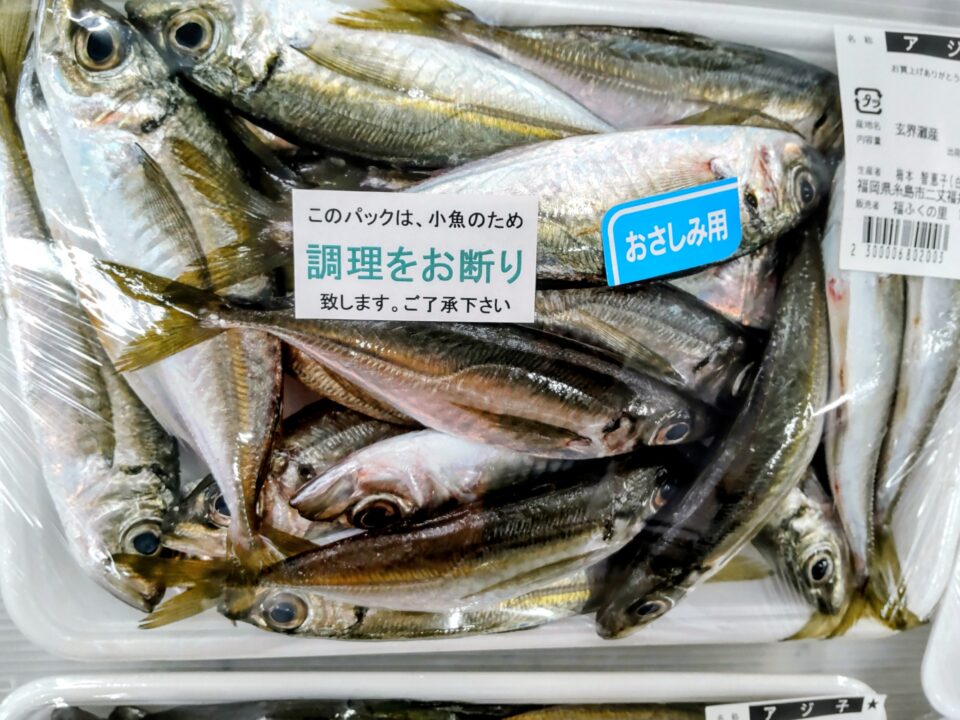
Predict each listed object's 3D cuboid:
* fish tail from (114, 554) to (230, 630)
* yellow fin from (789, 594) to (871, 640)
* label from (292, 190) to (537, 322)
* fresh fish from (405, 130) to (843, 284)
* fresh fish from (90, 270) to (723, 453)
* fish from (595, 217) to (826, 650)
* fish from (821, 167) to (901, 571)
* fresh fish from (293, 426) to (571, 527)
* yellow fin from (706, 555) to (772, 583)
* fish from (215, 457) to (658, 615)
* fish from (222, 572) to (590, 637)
[{"bbox_3d":[-0.098,0.073,0.212,0.037,0.008,0.024,-12,83,0],"label":"fish tail"},{"bbox_3d":[0.114,0.083,0.217,0.029,0.007,0.015,-29,84,0],"label":"yellow fin"},{"bbox_3d":[-0.019,-0.031,0.197,0.072,0.002,0.038,0,91,-1],"label":"label"},{"bbox_3d":[0.012,-0.048,0.209,0.191,0.026,0.045,-3,102,0],"label":"fresh fish"},{"bbox_3d":[-0.021,0.005,0.207,0.185,0.026,0.041,10,120,0],"label":"fresh fish"},{"bbox_3d":[0.082,0.020,0.211,0.032,0.036,0.138,24,90,45],"label":"fish"},{"bbox_3d":[0.120,0.001,0.213,0.036,0.026,0.143,-3,90,-45],"label":"fish"},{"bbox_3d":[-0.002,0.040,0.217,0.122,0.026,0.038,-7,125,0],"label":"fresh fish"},{"bbox_3d":[0.085,0.069,0.220,0.022,0.005,0.009,6,83,0],"label":"yellow fin"},{"bbox_3d":[-0.019,0.057,0.211,0.161,0.026,0.037,-10,125,0],"label":"fish"},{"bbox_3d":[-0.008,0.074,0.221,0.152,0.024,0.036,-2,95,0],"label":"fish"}]

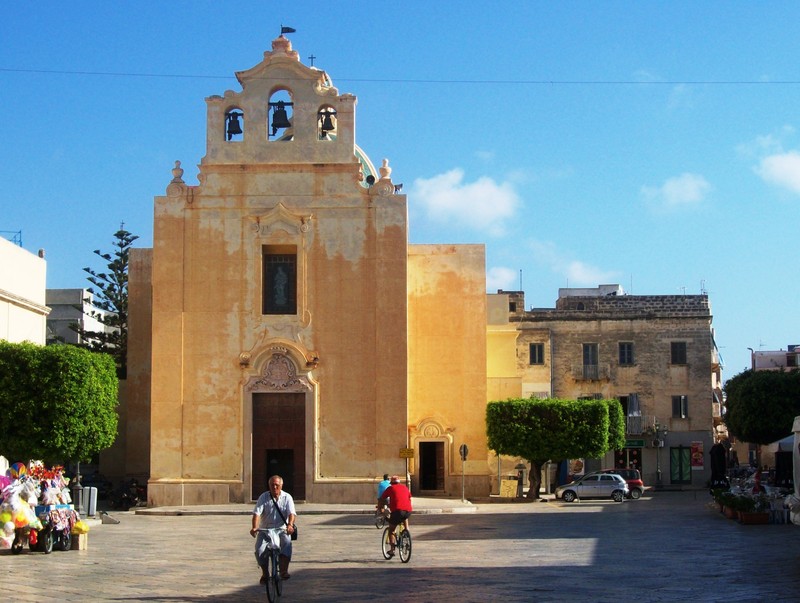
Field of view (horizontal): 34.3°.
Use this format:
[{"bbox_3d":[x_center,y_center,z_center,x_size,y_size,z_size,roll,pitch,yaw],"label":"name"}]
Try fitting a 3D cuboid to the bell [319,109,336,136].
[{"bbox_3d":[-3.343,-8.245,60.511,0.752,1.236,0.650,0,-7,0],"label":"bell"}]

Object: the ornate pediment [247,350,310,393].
[{"bbox_3d":[-5.449,3.176,58.584,2.927,1.894,0.400,0,-7,0],"label":"ornate pediment"}]

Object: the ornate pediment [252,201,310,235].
[{"bbox_3d":[-5.419,-3.737,59.491,2.835,1.512,0.400,0,-7,0],"label":"ornate pediment"}]

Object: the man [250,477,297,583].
[{"bbox_3d":[-1.703,3.059,17.450,0.620,1.435,0.850,0,-7,3],"label":"man"}]

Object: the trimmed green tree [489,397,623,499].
[{"bbox_3d":[8.036,7.585,66.579,6.900,5.186,5.000,0,-7,0],"label":"trimmed green tree"}]

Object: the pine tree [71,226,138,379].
[{"bbox_3d":[-18.961,3.708,88.267,8.000,18.195,8.000,0,-7,0],"label":"pine tree"}]

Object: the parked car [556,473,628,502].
[{"bbox_3d":[9.867,9.586,66.720,3.800,1.440,1.660,0,-7,-3],"label":"parked car"}]

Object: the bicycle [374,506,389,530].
[{"bbox_3d":[-0.373,6.361,39.173,0.550,1.020,1.680,-3,-8,24],"label":"bicycle"}]

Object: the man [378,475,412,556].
[{"bbox_3d":[-0.059,4.232,25.567,0.540,1.606,0.850,3,-8,-19],"label":"man"}]

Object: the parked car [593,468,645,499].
[{"bbox_3d":[11.500,10.040,71.300,3.800,1.620,1.750,-1,-7,5],"label":"parked car"}]

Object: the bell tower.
[{"bbox_3d":[-5.641,-9.045,60.792,7.336,6.593,1.200,0,-7,0],"label":"bell tower"}]

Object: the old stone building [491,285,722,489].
[{"bbox_3d":[13.653,6.535,92.435,14.894,13.380,11.000,0,-7,0],"label":"old stone building"}]

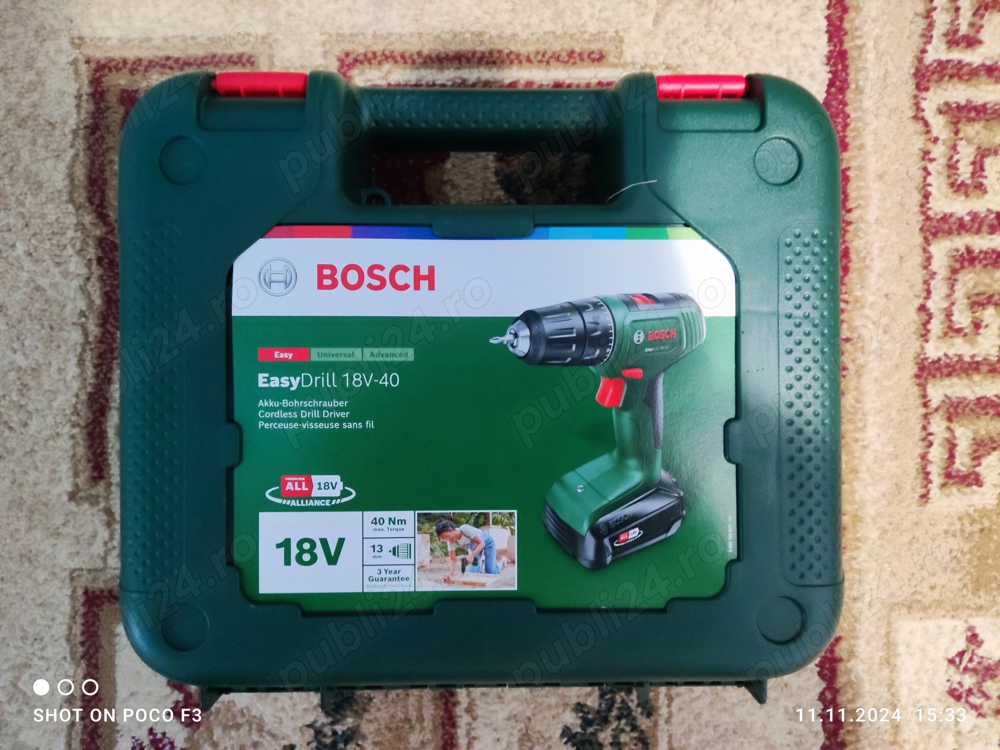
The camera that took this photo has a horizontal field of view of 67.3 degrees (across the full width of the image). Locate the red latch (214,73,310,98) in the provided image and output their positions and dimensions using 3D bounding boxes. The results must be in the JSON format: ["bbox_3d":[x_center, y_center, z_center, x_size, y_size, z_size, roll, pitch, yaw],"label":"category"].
[{"bbox_3d":[-0.118,-0.142,0.383,0.046,0.032,0.015,0,90,0],"label":"red latch"}]

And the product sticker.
[{"bbox_3d":[-0.008,0.020,0.356,0.239,0.002,0.183,0,90,0],"label":"product sticker"}]

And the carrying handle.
[{"bbox_3d":[-0.005,-0.136,0.402,0.136,0.038,0.028,0,90,0],"label":"carrying handle"}]

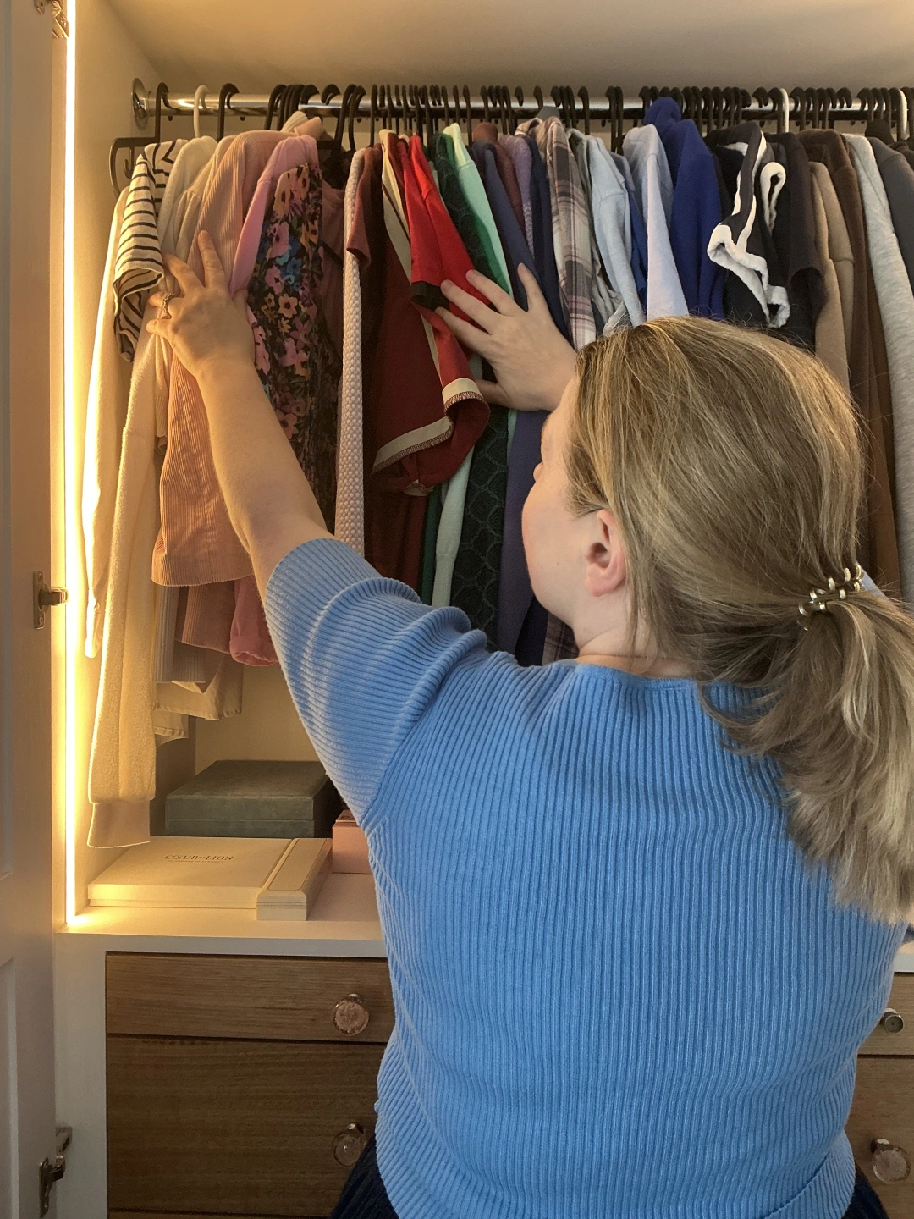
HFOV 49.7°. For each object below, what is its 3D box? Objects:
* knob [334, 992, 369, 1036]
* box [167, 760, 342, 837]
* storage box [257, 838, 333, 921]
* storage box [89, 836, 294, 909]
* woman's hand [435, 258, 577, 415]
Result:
[{"bbox_3d":[-0.117,0.449,1.094,0.039,0.039,0.042,1,3,1],"label":"knob"},{"bbox_3d":[-0.305,0.305,1.530,0.212,0.092,0.257,1,3,1],"label":"box"},{"bbox_3d":[-0.205,0.346,1.279,0.059,0.035,0.223,1,3,1],"label":"storage box"},{"bbox_3d":[-0.342,0.347,1.309,0.214,0.026,0.211,1,3,1],"label":"storage box"},{"bbox_3d":[0.054,-0.296,1.065,0.180,0.138,0.060,38,0,18],"label":"woman's hand"}]

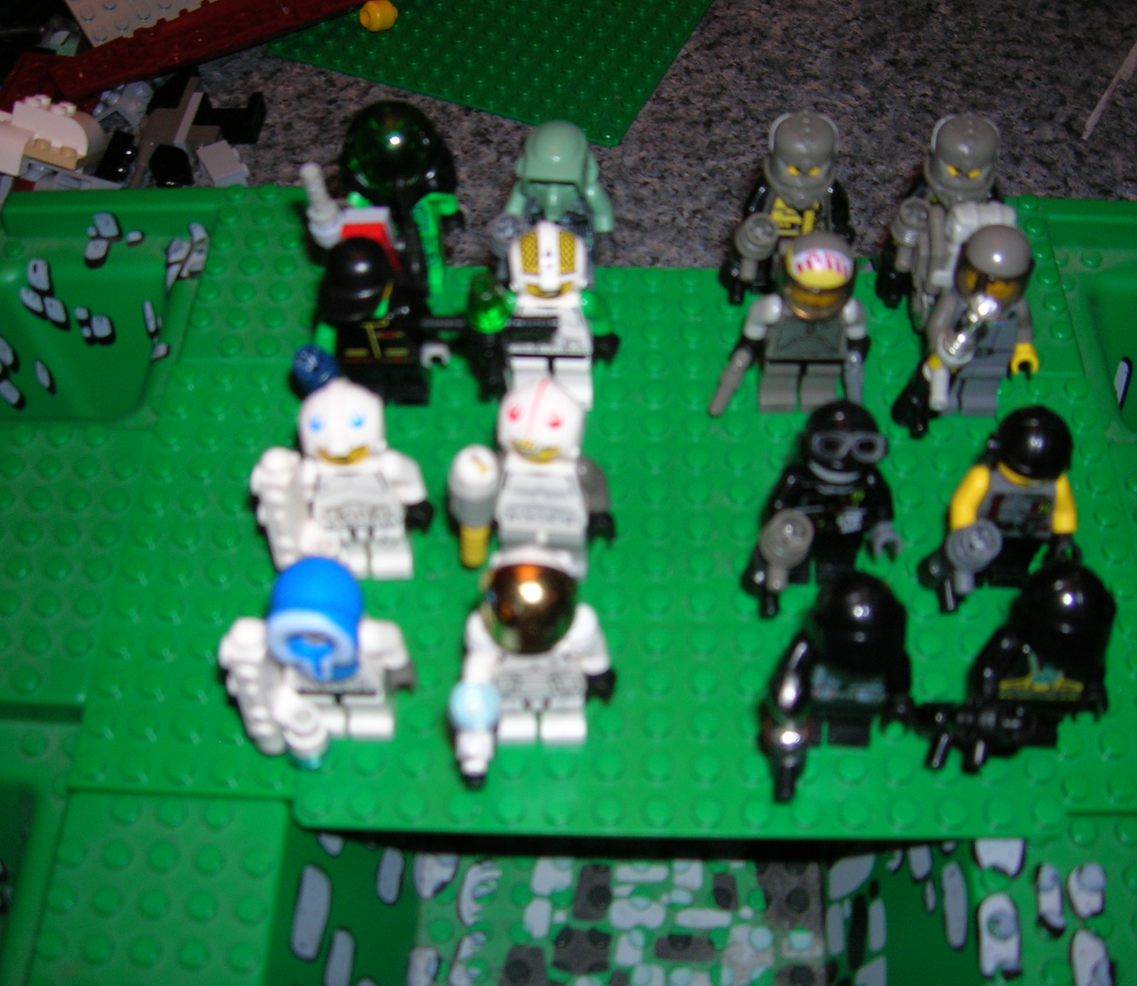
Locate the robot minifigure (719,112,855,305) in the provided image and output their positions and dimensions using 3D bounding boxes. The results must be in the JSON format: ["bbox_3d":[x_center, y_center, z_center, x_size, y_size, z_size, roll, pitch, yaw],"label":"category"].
[{"bbox_3d":[0.044,-0.053,0.257,0.028,0.043,0.022,0,55,3],"label":"robot minifigure"}]

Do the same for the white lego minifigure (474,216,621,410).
[{"bbox_3d":[-0.003,-0.032,0.244,0.025,0.042,0.015,1,55,2],"label":"white lego minifigure"}]

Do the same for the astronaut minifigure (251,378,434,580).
[{"bbox_3d":[-0.040,0.001,0.221,0.032,0.042,0.019,1,55,2],"label":"astronaut minifigure"}]

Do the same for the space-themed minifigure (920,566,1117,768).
[{"bbox_3d":[0.071,0.029,0.198,0.031,0.043,0.020,0,55,3],"label":"space-themed minifigure"}]

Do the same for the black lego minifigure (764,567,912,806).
[{"bbox_3d":[0.042,0.031,0.197,0.024,0.042,0.023,1,55,2],"label":"black lego minifigure"}]

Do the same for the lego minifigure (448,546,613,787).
[{"bbox_3d":[-0.007,0.030,0.201,0.027,0.044,0.024,0,55,3],"label":"lego minifigure"}]

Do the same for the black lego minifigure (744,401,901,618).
[{"bbox_3d":[0.043,0.005,0.216,0.027,0.042,0.022,1,55,2],"label":"black lego minifigure"}]

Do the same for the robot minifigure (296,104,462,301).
[{"bbox_3d":[-0.038,-0.056,0.260,0.033,0.046,0.021,1,55,2],"label":"robot minifigure"}]

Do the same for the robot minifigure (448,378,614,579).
[{"bbox_3d":[-0.006,0.000,0.221,0.029,0.042,0.017,1,55,2],"label":"robot minifigure"}]

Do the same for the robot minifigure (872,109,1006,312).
[{"bbox_3d":[0.075,-0.053,0.255,0.028,0.043,0.023,0,55,3],"label":"robot minifigure"}]

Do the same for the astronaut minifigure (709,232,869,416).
[{"bbox_3d":[0.042,-0.029,0.240,0.030,0.043,0.019,0,55,3],"label":"astronaut minifigure"}]

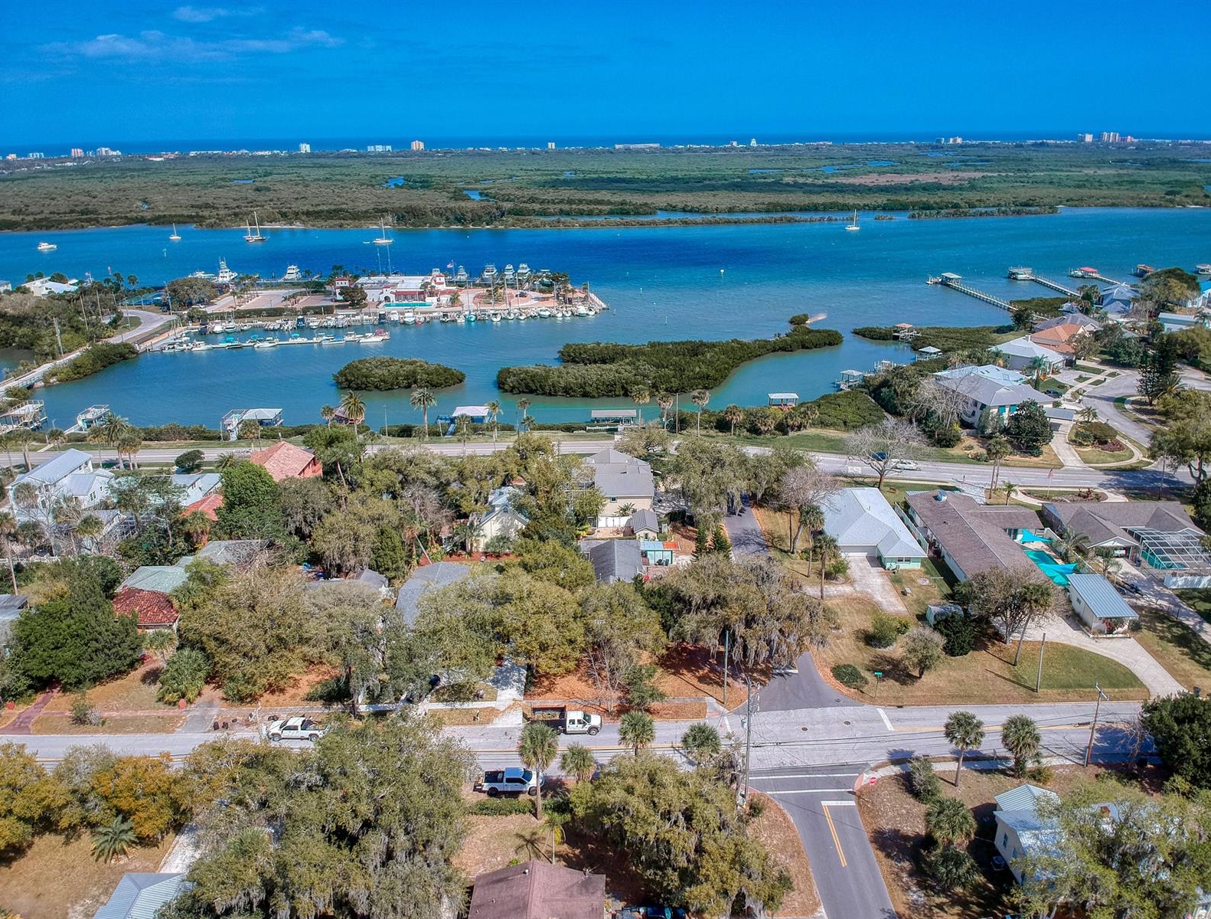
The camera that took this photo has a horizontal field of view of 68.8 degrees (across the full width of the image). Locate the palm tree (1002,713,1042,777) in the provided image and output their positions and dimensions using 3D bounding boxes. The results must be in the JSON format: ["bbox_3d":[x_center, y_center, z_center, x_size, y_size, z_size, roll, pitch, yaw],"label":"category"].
[{"bbox_3d":[40.425,28.183,86.436,3.810,7.060,3.810,-1,20,0],"label":"palm tree"}]

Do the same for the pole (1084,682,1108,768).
[{"bbox_3d":[48.221,26.483,87.550,0.446,9.521,2.182,-1,20,0],"label":"pole"}]

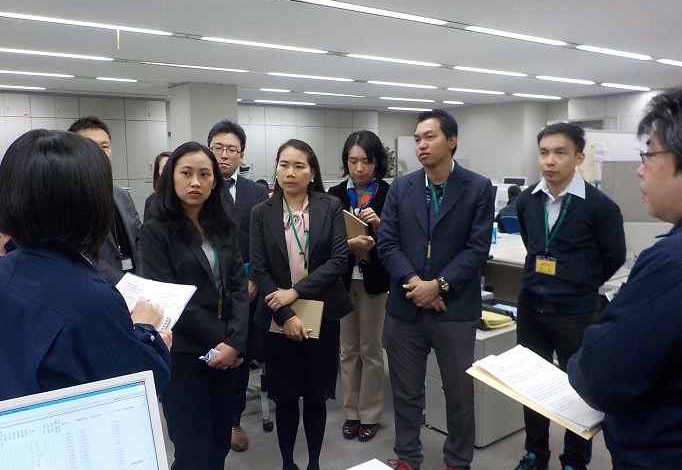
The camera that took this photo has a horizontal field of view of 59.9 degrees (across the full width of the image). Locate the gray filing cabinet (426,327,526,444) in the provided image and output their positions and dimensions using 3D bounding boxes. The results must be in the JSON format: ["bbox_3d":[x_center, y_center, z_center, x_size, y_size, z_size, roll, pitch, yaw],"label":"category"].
[{"bbox_3d":[0.847,0.796,3.397,0.580,0.605,0.395,-6,9,-36],"label":"gray filing cabinet"}]

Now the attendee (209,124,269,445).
[{"bbox_3d":[-0.586,0.256,3.107,0.480,1.697,0.320,-1,7,-7],"label":"attendee"}]

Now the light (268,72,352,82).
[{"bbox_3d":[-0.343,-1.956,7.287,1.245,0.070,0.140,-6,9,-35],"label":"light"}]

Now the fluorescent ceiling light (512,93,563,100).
[{"bbox_3d":[3.225,-2.284,9.698,1.230,0.060,0.150,-6,9,-36],"label":"fluorescent ceiling light"}]

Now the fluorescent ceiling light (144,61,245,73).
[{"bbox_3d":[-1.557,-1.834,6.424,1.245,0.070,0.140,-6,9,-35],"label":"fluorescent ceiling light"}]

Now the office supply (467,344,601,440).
[{"bbox_3d":[0.503,0.358,1.437,0.230,0.030,0.310,-10,28,-44],"label":"office supply"}]

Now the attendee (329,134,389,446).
[{"bbox_3d":[0.105,0.270,3.190,0.430,1.634,0.360,1,7,10],"label":"attendee"}]

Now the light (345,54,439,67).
[{"bbox_3d":[0.557,-1.746,5.864,1.230,0.060,0.150,-6,9,-36],"label":"light"}]

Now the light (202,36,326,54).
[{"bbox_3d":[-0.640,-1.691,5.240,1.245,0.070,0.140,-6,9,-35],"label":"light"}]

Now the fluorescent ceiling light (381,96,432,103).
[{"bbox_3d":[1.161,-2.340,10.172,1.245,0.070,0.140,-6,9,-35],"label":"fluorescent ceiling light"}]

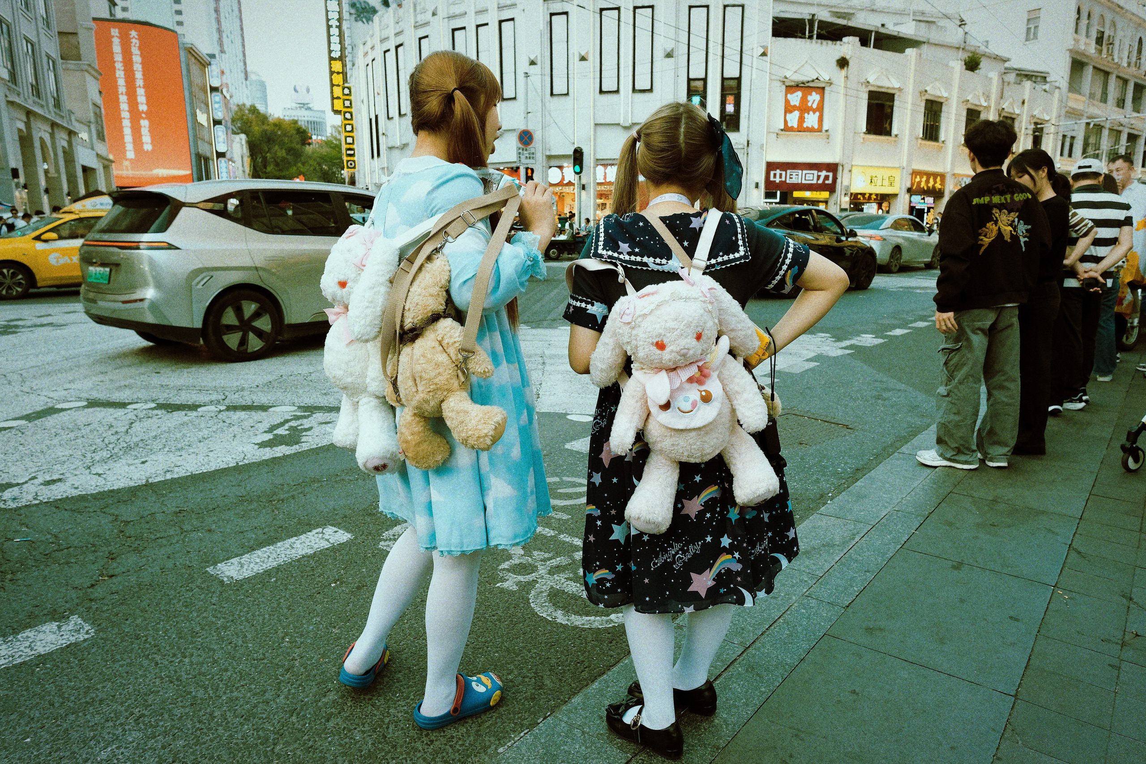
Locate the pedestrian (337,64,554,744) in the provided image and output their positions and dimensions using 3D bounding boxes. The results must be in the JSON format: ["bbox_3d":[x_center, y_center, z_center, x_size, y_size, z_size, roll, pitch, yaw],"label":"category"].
[{"bbox_3d":[-0.330,0.032,2.029,0.540,1.670,0.460,-11,16,-41],"label":"pedestrian"}]

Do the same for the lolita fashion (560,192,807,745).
[{"bbox_3d":[0.241,0.232,1.939,0.520,1.310,0.420,-2,12,-10],"label":"lolita fashion"}]

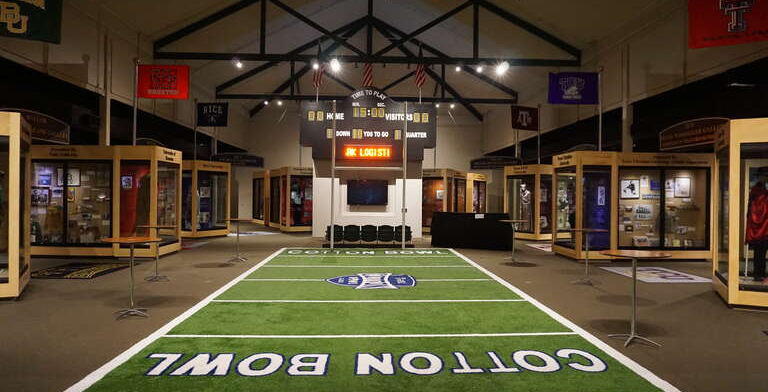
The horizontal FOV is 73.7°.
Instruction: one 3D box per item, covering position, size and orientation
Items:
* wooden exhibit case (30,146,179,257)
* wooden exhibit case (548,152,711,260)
[{"bbox_3d":[-7.445,0.169,13.519,3.494,2.839,1.596,0,0,-2],"label":"wooden exhibit case"},{"bbox_3d":[6.619,0.290,13.939,3.511,2.839,1.596,0,0,-2],"label":"wooden exhibit case"}]

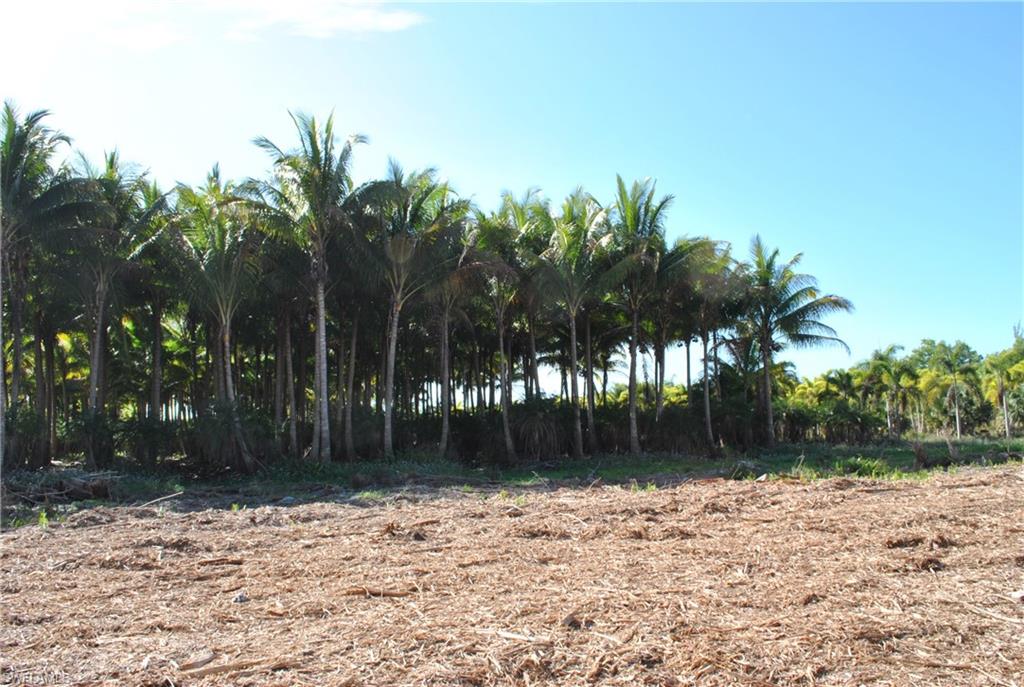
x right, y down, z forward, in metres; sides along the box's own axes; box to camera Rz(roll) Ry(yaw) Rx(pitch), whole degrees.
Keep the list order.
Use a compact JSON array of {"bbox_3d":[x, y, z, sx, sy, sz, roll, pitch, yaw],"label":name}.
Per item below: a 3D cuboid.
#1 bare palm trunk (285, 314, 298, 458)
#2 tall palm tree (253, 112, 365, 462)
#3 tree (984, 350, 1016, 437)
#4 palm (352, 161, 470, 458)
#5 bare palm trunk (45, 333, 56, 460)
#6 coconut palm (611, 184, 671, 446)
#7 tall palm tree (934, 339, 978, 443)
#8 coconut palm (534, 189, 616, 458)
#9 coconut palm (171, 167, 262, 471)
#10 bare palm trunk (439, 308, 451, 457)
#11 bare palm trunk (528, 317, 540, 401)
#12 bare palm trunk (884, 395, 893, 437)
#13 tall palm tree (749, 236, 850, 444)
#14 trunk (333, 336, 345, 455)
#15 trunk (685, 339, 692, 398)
[{"bbox_3d":[-8.531,1.639,29.766,0.480,5.567,0.360,0,-5,0],"label":"bare palm trunk"},{"bbox_3d":[-7.302,-2.148,27.608,4.019,12.706,4.019,0,-5,0],"label":"tall palm tree"},{"bbox_3d":[31.657,3.218,49.759,2.300,5.810,2.400,0,-5,0],"label":"tree"},{"bbox_3d":[-3.860,-1.413,29.553,4.532,11.548,4.532,0,-5,0],"label":"palm"},{"bbox_3d":[-16.600,1.891,27.705,0.360,4.600,0.320,0,-5,0],"label":"bare palm trunk"},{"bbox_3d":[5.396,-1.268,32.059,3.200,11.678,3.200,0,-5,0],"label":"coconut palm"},{"bbox_3d":[28.472,2.960,49.283,2.800,6.330,2.800,0,-5,0],"label":"tall palm tree"},{"bbox_3d":[2.477,-0.869,30.008,3.198,10.605,3.198,0,-5,0],"label":"coconut palm"},{"bbox_3d":[-9.351,-0.847,24.431,2.900,9.660,2.900,0,-5,0],"label":"coconut palm"},{"bbox_3d":[-2.656,1.508,30.279,0.450,5.823,0.360,0,-5,0],"label":"bare palm trunk"},{"bbox_3d":[1.109,1.767,36.303,0.500,6.322,0.360,0,-5,0],"label":"bare palm trunk"},{"bbox_3d":[24.528,4.720,50.125,0.320,2.790,0.300,0,-5,0],"label":"bare palm trunk"},{"bbox_3d":[14.579,-0.223,39.017,5.375,10.804,5.375,0,-5,0],"label":"tall palm tree"},{"bbox_3d":[-7.156,2.127,31.733,0.450,4.858,0.360,0,-5,0],"label":"trunk"},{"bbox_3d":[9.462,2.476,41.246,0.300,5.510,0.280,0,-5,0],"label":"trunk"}]

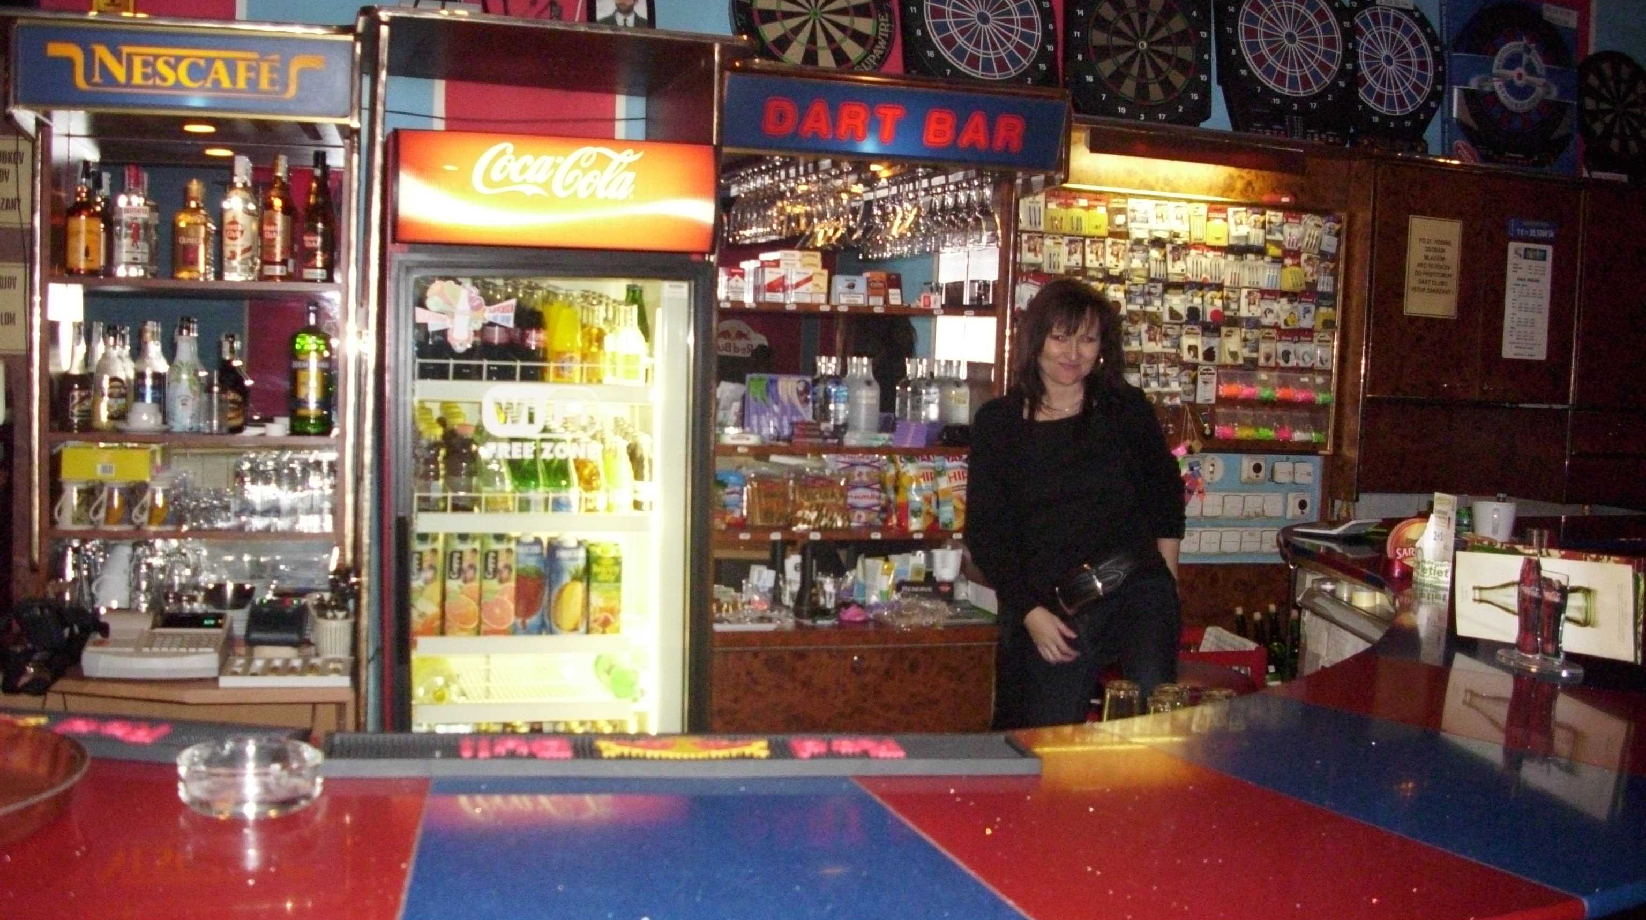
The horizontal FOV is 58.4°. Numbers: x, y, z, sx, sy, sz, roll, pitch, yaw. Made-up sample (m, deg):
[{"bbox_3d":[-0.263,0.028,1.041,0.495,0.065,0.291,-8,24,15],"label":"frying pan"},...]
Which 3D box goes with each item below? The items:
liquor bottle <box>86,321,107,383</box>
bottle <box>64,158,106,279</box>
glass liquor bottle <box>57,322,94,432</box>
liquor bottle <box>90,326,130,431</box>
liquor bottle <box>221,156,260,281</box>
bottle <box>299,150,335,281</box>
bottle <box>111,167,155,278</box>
[{"bbox_3d":[-1.781,-0.210,3.620,0.076,0.265,0.076,1,4,-15],"label":"liquor bottle"},{"bbox_3d":[-1.667,-0.546,3.330,0.080,0.258,0.080,1,4,-13],"label":"bottle"},{"bbox_3d":[-1.771,-0.196,3.494,0.078,0.262,0.078,1,4,-15],"label":"glass liquor bottle"},{"bbox_3d":[-1.615,-0.185,3.340,0.082,0.238,0.080,1,4,-13],"label":"liquor bottle"},{"bbox_3d":[-1.417,-0.587,3.582,0.078,0.300,0.078,1,4,-15],"label":"liquor bottle"},{"bbox_3d":[-1.177,-0.566,3.440,0.078,0.303,0.078,1,4,-13],"label":"bottle"},{"bbox_3d":[-1.574,-0.542,3.360,0.088,0.255,0.082,1,4,-13],"label":"bottle"}]

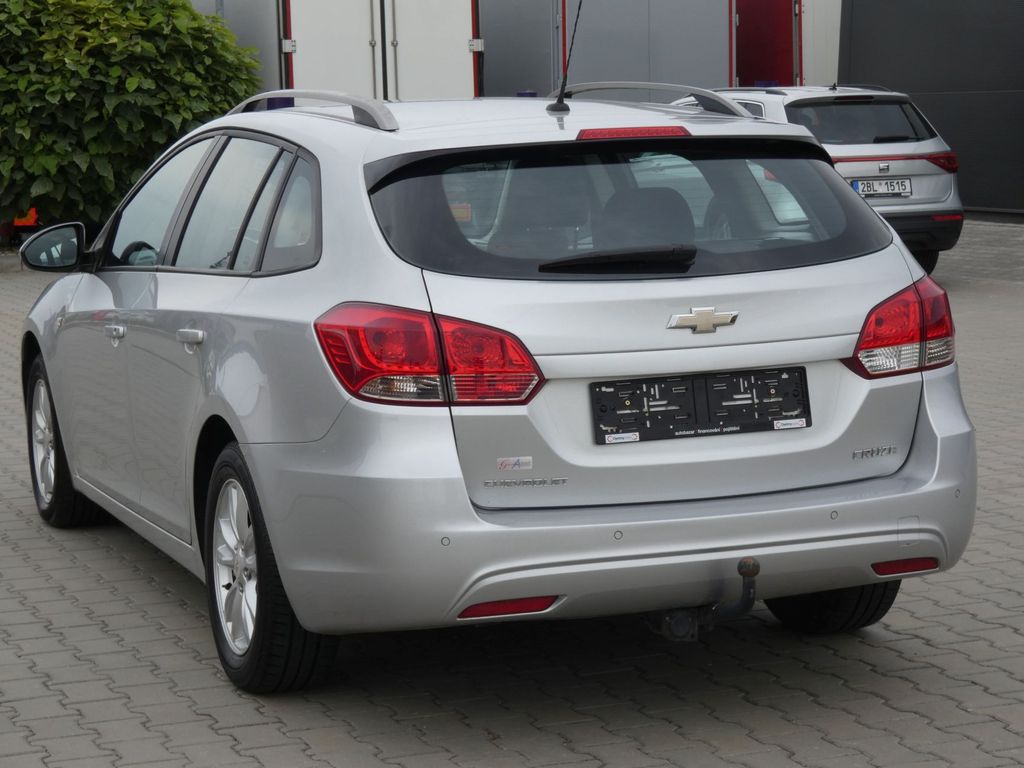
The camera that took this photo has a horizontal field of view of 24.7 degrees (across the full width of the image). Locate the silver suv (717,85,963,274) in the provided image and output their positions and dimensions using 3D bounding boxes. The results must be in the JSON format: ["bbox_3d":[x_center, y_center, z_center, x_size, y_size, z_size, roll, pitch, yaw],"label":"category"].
[{"bbox_3d":[2.087,-1.775,20.527,1.870,1.665,4.735,-4,7,-21],"label":"silver suv"}]

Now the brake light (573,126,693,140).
[{"bbox_3d":[0.282,-0.590,5.499,0.295,0.030,0.035,-4,-8,-21],"label":"brake light"}]

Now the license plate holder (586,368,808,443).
[{"bbox_3d":[0.429,0.049,5.228,0.530,0.135,0.020,-4,-1,-21],"label":"license plate holder"}]

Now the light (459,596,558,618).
[{"bbox_3d":[-0.013,0.485,5.068,0.220,0.040,0.030,-2,6,-8],"label":"light"}]

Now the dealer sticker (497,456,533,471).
[{"bbox_3d":[0.006,0.173,5.055,0.082,0.026,0.003,-2,0,-9],"label":"dealer sticker"}]

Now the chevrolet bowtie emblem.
[{"bbox_3d":[0.426,-0.142,5.206,0.178,0.059,0.018,-4,-7,-21],"label":"chevrolet bowtie emblem"}]

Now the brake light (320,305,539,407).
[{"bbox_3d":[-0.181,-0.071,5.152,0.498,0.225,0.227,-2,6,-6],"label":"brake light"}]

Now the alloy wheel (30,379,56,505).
[{"bbox_3d":[-1.589,0.201,8.361,0.190,0.440,0.440,-4,7,-21],"label":"alloy wheel"}]

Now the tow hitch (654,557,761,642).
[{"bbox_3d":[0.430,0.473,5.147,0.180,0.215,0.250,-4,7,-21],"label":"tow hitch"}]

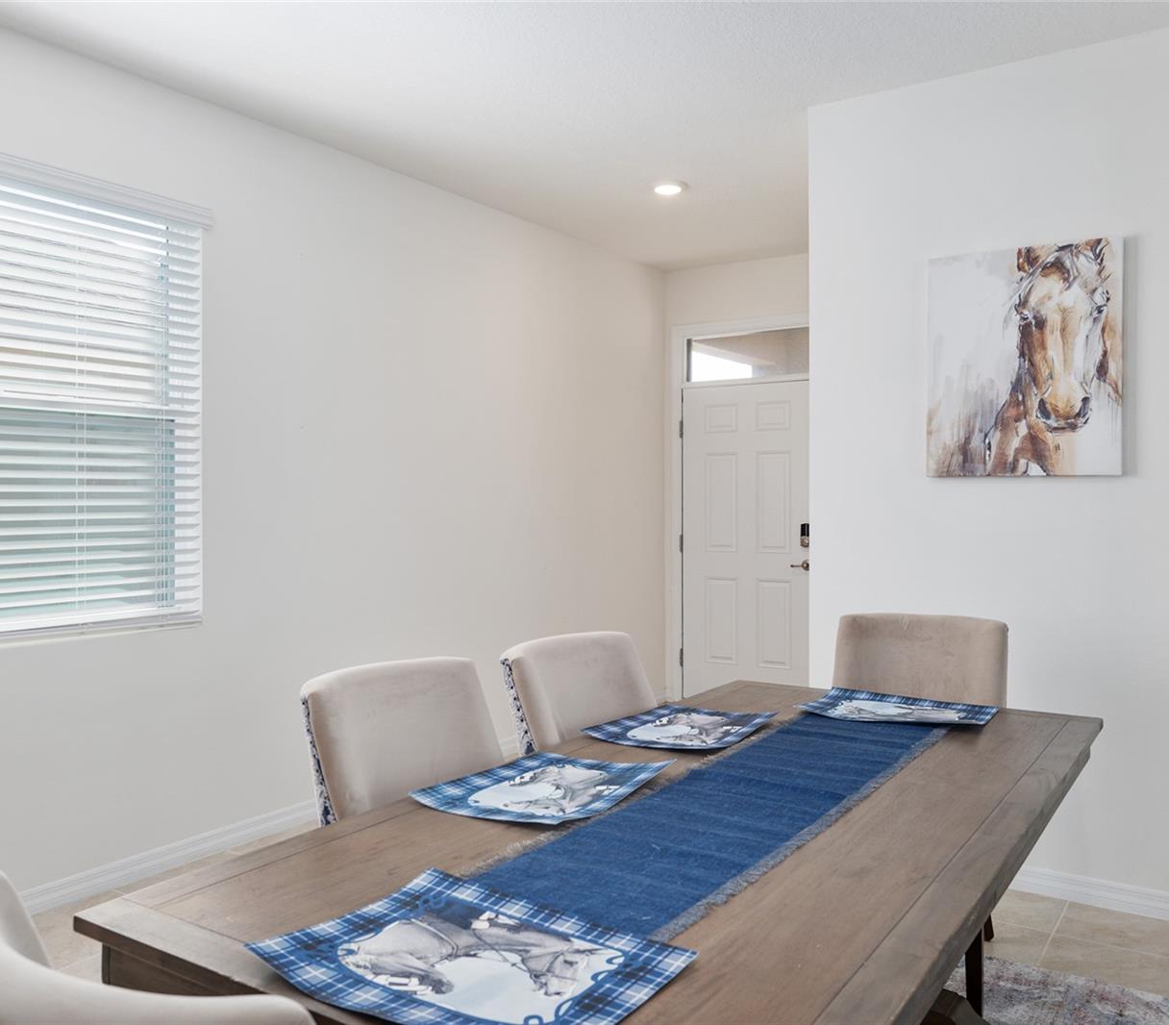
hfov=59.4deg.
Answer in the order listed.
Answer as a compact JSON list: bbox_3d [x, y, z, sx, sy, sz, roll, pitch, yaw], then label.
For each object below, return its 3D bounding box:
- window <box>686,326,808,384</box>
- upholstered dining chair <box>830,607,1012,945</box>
[{"bbox_3d":[1.018,-0.976,6.372,0.867,0.284,0.060,1,1,34],"label":"window"},{"bbox_3d":[0.928,0.822,3.019,0.550,0.965,0.620,0,1,28],"label":"upholstered dining chair"}]

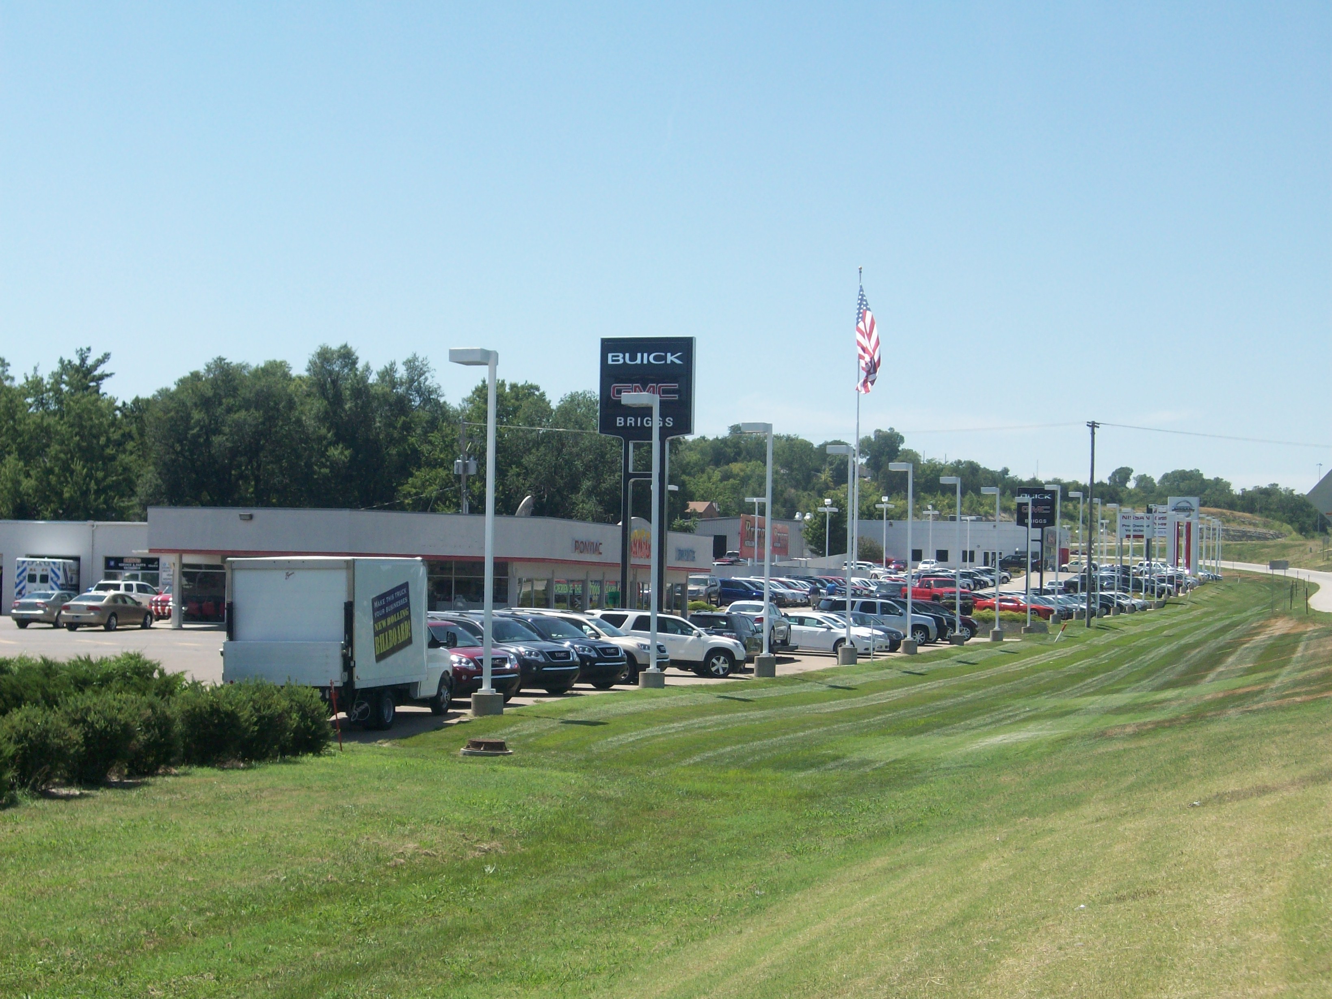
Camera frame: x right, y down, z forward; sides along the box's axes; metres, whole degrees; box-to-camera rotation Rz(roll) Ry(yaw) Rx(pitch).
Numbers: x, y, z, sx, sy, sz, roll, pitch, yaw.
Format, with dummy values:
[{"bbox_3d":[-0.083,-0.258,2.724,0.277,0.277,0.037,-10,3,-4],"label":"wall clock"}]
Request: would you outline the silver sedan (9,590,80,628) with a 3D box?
[{"bbox_3d":[-23.429,4.270,98.500,1.860,1.460,5.000,0,-2,18],"label":"silver sedan"}]

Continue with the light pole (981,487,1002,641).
[{"bbox_3d":[15.273,3.008,118.488,1.030,7.231,0.750,0,-2,15],"label":"light pole"}]

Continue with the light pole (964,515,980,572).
[{"bbox_3d":[35.906,5.355,300.099,1.800,6.750,0.500,1,-2,0],"label":"light pole"}]

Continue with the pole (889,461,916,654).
[{"bbox_3d":[8.913,2.178,95.025,1.030,7.199,0.750,0,-2,15],"label":"pole"}]

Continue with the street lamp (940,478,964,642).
[{"bbox_3d":[11.982,2.575,106.685,1.130,7.070,0.610,0,-2,15],"label":"street lamp"}]

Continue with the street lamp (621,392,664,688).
[{"bbox_3d":[-0.515,0.971,60.930,1.130,7.070,0.610,0,-2,15],"label":"street lamp"}]

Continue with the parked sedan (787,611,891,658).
[{"bbox_3d":[5.241,4.972,93.700,4.950,1.490,1.850,0,-2,14],"label":"parked sedan"}]

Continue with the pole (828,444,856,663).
[{"bbox_3d":[5.668,1.776,81.950,1.130,7.070,0.610,0,-2,15],"label":"pole"}]

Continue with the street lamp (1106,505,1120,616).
[{"bbox_3d":[28.460,3.834,162.192,1.130,7.070,0.610,0,-2,15],"label":"street lamp"}]

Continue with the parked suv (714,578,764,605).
[{"bbox_3d":[4.293,6.071,165.000,4.800,1.760,1.900,0,-2,20],"label":"parked suv"}]

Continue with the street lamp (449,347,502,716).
[{"bbox_3d":[-3.586,0.631,48.996,1.030,7.099,0.750,0,-2,15],"label":"street lamp"}]

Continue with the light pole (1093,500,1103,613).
[{"bbox_3d":[29.276,3.934,173.100,1.000,8.000,0.450,0,-2,15],"label":"light pole"}]

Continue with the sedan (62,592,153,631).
[{"bbox_3d":[-21.942,4.405,100.000,1.870,1.480,5.100,0,-2,15],"label":"sedan"}]

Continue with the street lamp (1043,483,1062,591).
[{"bbox_3d":[22.681,3.144,149.100,1.000,8.100,0.450,0,-2,15],"label":"street lamp"}]

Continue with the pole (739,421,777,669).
[{"bbox_3d":[2.707,1.412,71.896,1.030,7.212,0.750,0,-2,15],"label":"pole"}]

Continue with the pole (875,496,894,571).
[{"bbox_3d":[20.671,3.639,240.000,1.800,7.800,0.500,1,-2,5],"label":"pole"}]

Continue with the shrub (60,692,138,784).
[{"bbox_3d":[-7.668,3.235,34.400,1.100,1.250,1.100,1,-2,-12],"label":"shrub"}]

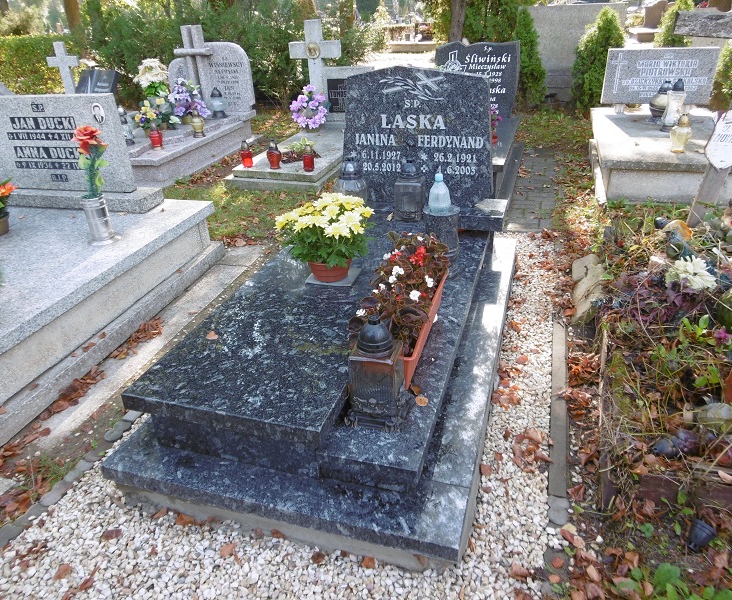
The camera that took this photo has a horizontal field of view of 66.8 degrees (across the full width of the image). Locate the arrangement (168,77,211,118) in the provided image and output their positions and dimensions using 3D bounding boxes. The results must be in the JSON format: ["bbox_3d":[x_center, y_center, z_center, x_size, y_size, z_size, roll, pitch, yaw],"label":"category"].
[{"bbox_3d":[-1.903,-2.148,5.994,0.395,0.437,0.333,7,28,16],"label":"arrangement"}]

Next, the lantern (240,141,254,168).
[{"bbox_3d":[-0.955,-1.157,4.405,0.087,0.204,0.087,6,29,16],"label":"lantern"}]

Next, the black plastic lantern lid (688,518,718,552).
[{"bbox_3d":[0.919,0.652,1.526,0.063,0.063,0.076,25,56,41],"label":"black plastic lantern lid"}]

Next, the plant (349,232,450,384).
[{"bbox_3d":[0.150,0.017,1.925,0.239,0.270,0.666,7,28,16],"label":"plant"}]

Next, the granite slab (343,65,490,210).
[{"bbox_3d":[0.262,-0.810,2.751,0.784,0.655,0.101,6,29,16],"label":"granite slab"}]

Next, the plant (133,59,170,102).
[{"bbox_3d":[-2.382,-2.334,6.148,0.395,0.603,0.374,7,28,16],"label":"plant"}]

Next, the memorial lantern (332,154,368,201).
[{"bbox_3d":[-0.053,-0.610,2.877,0.172,0.291,0.172,7,28,16],"label":"memorial lantern"}]

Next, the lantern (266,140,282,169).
[{"bbox_3d":[-0.726,-1.140,4.344,0.107,0.213,0.107,-2,27,1],"label":"lantern"}]

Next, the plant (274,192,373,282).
[{"bbox_3d":[-0.142,-0.261,2.145,0.354,0.338,0.354,-1,27,1],"label":"plant"}]

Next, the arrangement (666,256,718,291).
[{"bbox_3d":[1.365,-0.103,2.347,0.192,0.125,0.166,7,28,16],"label":"arrangement"}]

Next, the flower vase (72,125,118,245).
[{"bbox_3d":[-1.198,-0.501,2.454,0.185,0.521,0.151,6,29,16],"label":"flower vase"}]

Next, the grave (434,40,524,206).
[{"bbox_3d":[0.714,-1.358,4.246,0.936,1.061,2.132,7,28,16],"label":"grave"}]

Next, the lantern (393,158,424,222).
[{"bbox_3d":[0.222,-0.536,2.685,0.118,0.286,0.118,6,29,16],"label":"lantern"}]

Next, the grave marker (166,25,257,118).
[{"bbox_3d":[-1.689,-2.532,6.107,1.042,0.896,0.179,6,29,16],"label":"grave marker"}]

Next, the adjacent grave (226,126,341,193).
[{"bbox_3d":[-0.535,-1.292,5.024,0.823,0.157,1.646,6,29,16],"label":"adjacent grave"}]

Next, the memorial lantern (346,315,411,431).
[{"bbox_3d":[0.041,0.195,1.529,0.148,0.312,0.148,4,27,11],"label":"memorial lantern"}]

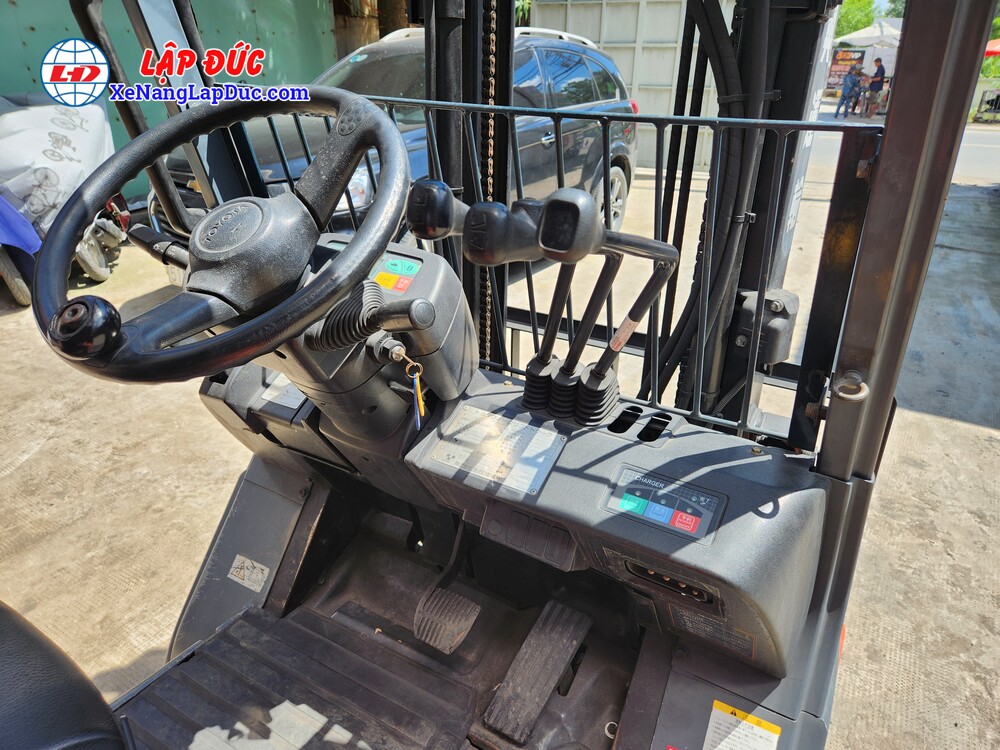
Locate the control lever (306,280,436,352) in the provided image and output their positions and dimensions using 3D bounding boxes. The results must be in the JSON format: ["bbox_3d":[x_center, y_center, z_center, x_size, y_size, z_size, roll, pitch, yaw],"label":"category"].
[{"bbox_3d":[-0.130,-0.062,0.690,0.121,0.056,0.056,4,25,9],"label":"control lever"}]

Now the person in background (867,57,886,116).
[{"bbox_3d":[11.683,-8.892,20.617,0.380,1.736,0.500,-7,26,-13],"label":"person in background"}]

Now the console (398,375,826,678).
[{"bbox_3d":[0.121,0.148,0.805,0.475,0.200,0.200,12,28,25],"label":"console"}]

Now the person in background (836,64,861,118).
[{"bbox_3d":[11.153,-9.064,21.324,0.500,1.579,0.550,-21,32,-37],"label":"person in background"}]

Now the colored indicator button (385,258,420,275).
[{"bbox_3d":[-0.117,-0.130,0.800,0.050,0.005,0.020,12,63,25],"label":"colored indicator button"}]

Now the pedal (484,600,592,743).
[{"bbox_3d":[0.059,0.430,0.969,0.069,0.030,0.195,17,58,33],"label":"pedal"}]

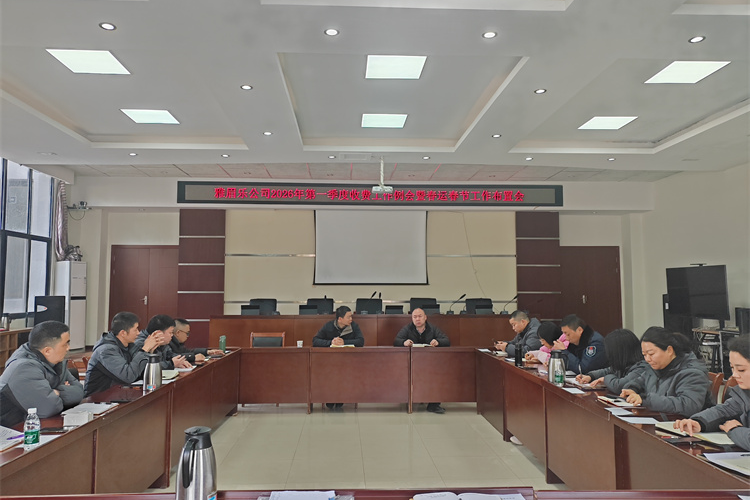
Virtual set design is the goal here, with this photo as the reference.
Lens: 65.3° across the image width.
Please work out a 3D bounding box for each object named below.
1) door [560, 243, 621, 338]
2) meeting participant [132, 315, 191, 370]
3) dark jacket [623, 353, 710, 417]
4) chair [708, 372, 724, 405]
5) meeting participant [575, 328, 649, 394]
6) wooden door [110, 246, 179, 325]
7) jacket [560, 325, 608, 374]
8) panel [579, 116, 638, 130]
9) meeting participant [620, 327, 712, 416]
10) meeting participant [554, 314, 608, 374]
[{"bbox_3d":[4.395,0.958,12.084,1.420,2.080,0.100,0,-4,-3],"label":"door"},{"bbox_3d":[-2.128,1.231,5.311,0.900,1.200,0.580,0,-4,-2],"label":"meeting participant"},{"bbox_3d":[1.813,0.897,3.455,0.540,0.620,0.560,1,-4,-11],"label":"dark jacket"},{"bbox_3d":[2.036,1.285,4.072,0.600,0.910,0.540,0,-4,-2],"label":"chair"},{"bbox_3d":[1.877,1.164,4.356,0.900,1.180,0.600,0,-4,-2],"label":"meeting participant"},{"bbox_3d":[-4.767,1.024,12.271,1.480,2.170,0.120,0,-4,-3],"label":"wooden door"},{"bbox_3d":[1.810,0.986,5.085,0.570,0.680,0.560,0,-4,-5],"label":"jacket"},{"bbox_3d":[3.048,-1.659,7.679,0.585,0.040,0.600,0,-4,-3],"label":"panel"},{"bbox_3d":[1.824,1.079,3.443,0.640,1.250,0.550,1,-4,-11],"label":"meeting participant"},{"bbox_3d":[1.832,1.219,5.487,0.660,1.220,0.520,1,-4,-7],"label":"meeting participant"}]

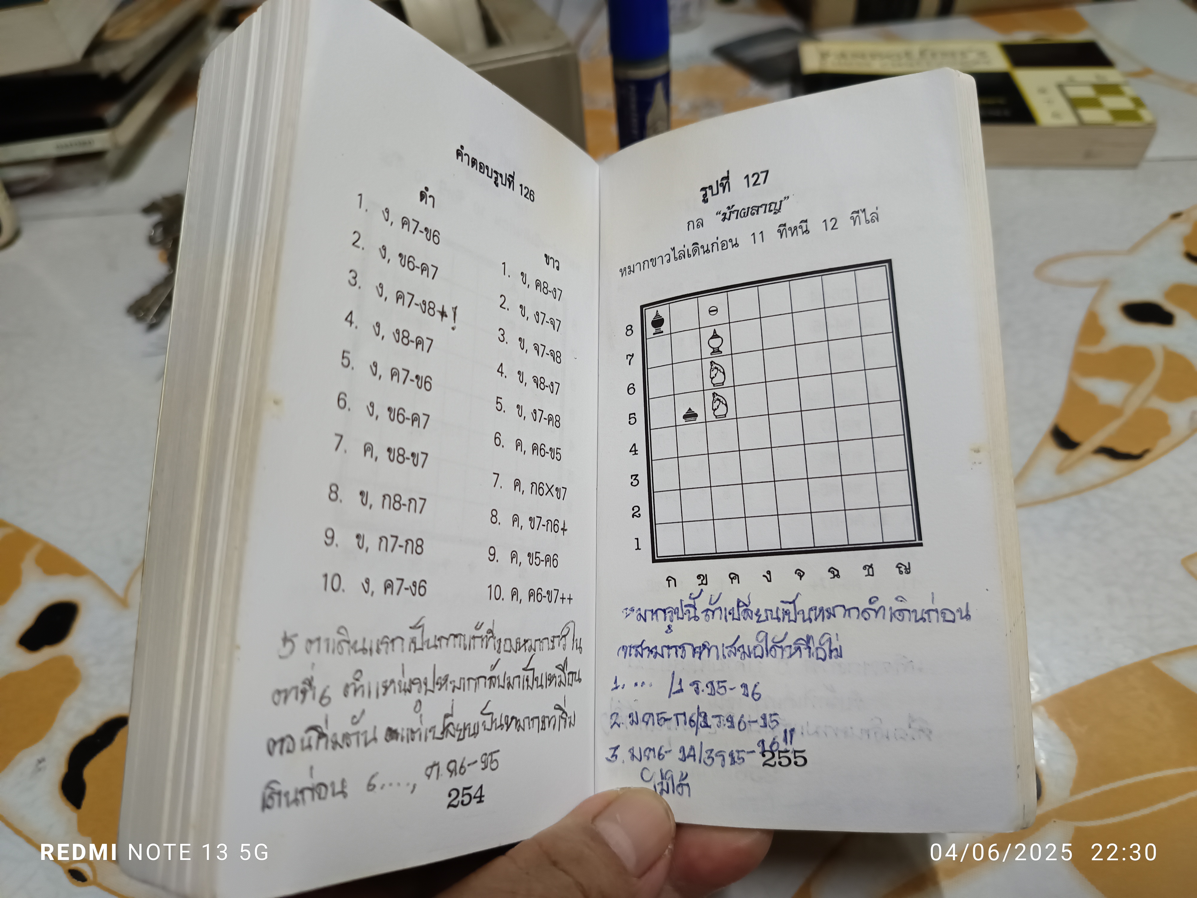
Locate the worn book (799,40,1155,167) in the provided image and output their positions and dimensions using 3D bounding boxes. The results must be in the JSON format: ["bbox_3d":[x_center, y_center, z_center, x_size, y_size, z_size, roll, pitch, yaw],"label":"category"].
[{"bbox_3d":[0.200,-0.196,0.466,0.169,0.024,0.108,3,47,8],"label":"worn book"}]

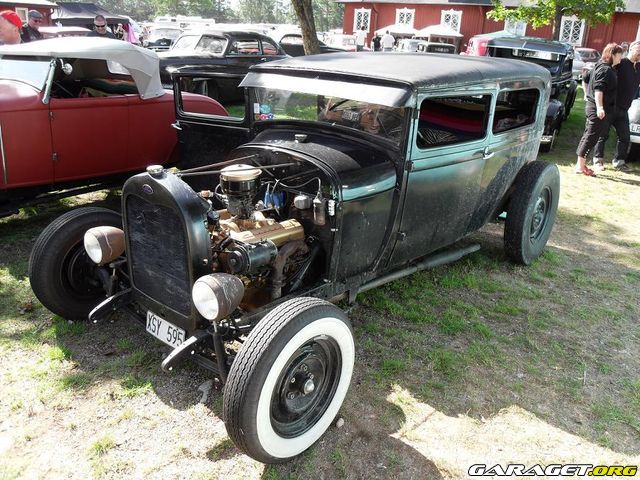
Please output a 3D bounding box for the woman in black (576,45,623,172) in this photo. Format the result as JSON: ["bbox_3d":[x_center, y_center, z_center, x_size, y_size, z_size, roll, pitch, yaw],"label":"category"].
[{"bbox_3d":[3.809,-1.785,7.080,0.500,1.680,0.480,8,21,11],"label":"woman in black"}]

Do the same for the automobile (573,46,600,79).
[{"bbox_3d":[12.641,-8.656,25.465,4.500,1.480,1.780,-11,25,-33],"label":"automobile"}]

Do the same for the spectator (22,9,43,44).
[{"bbox_3d":[-4.128,-2.438,7.665,0.380,1.760,0.520,17,25,32],"label":"spectator"}]

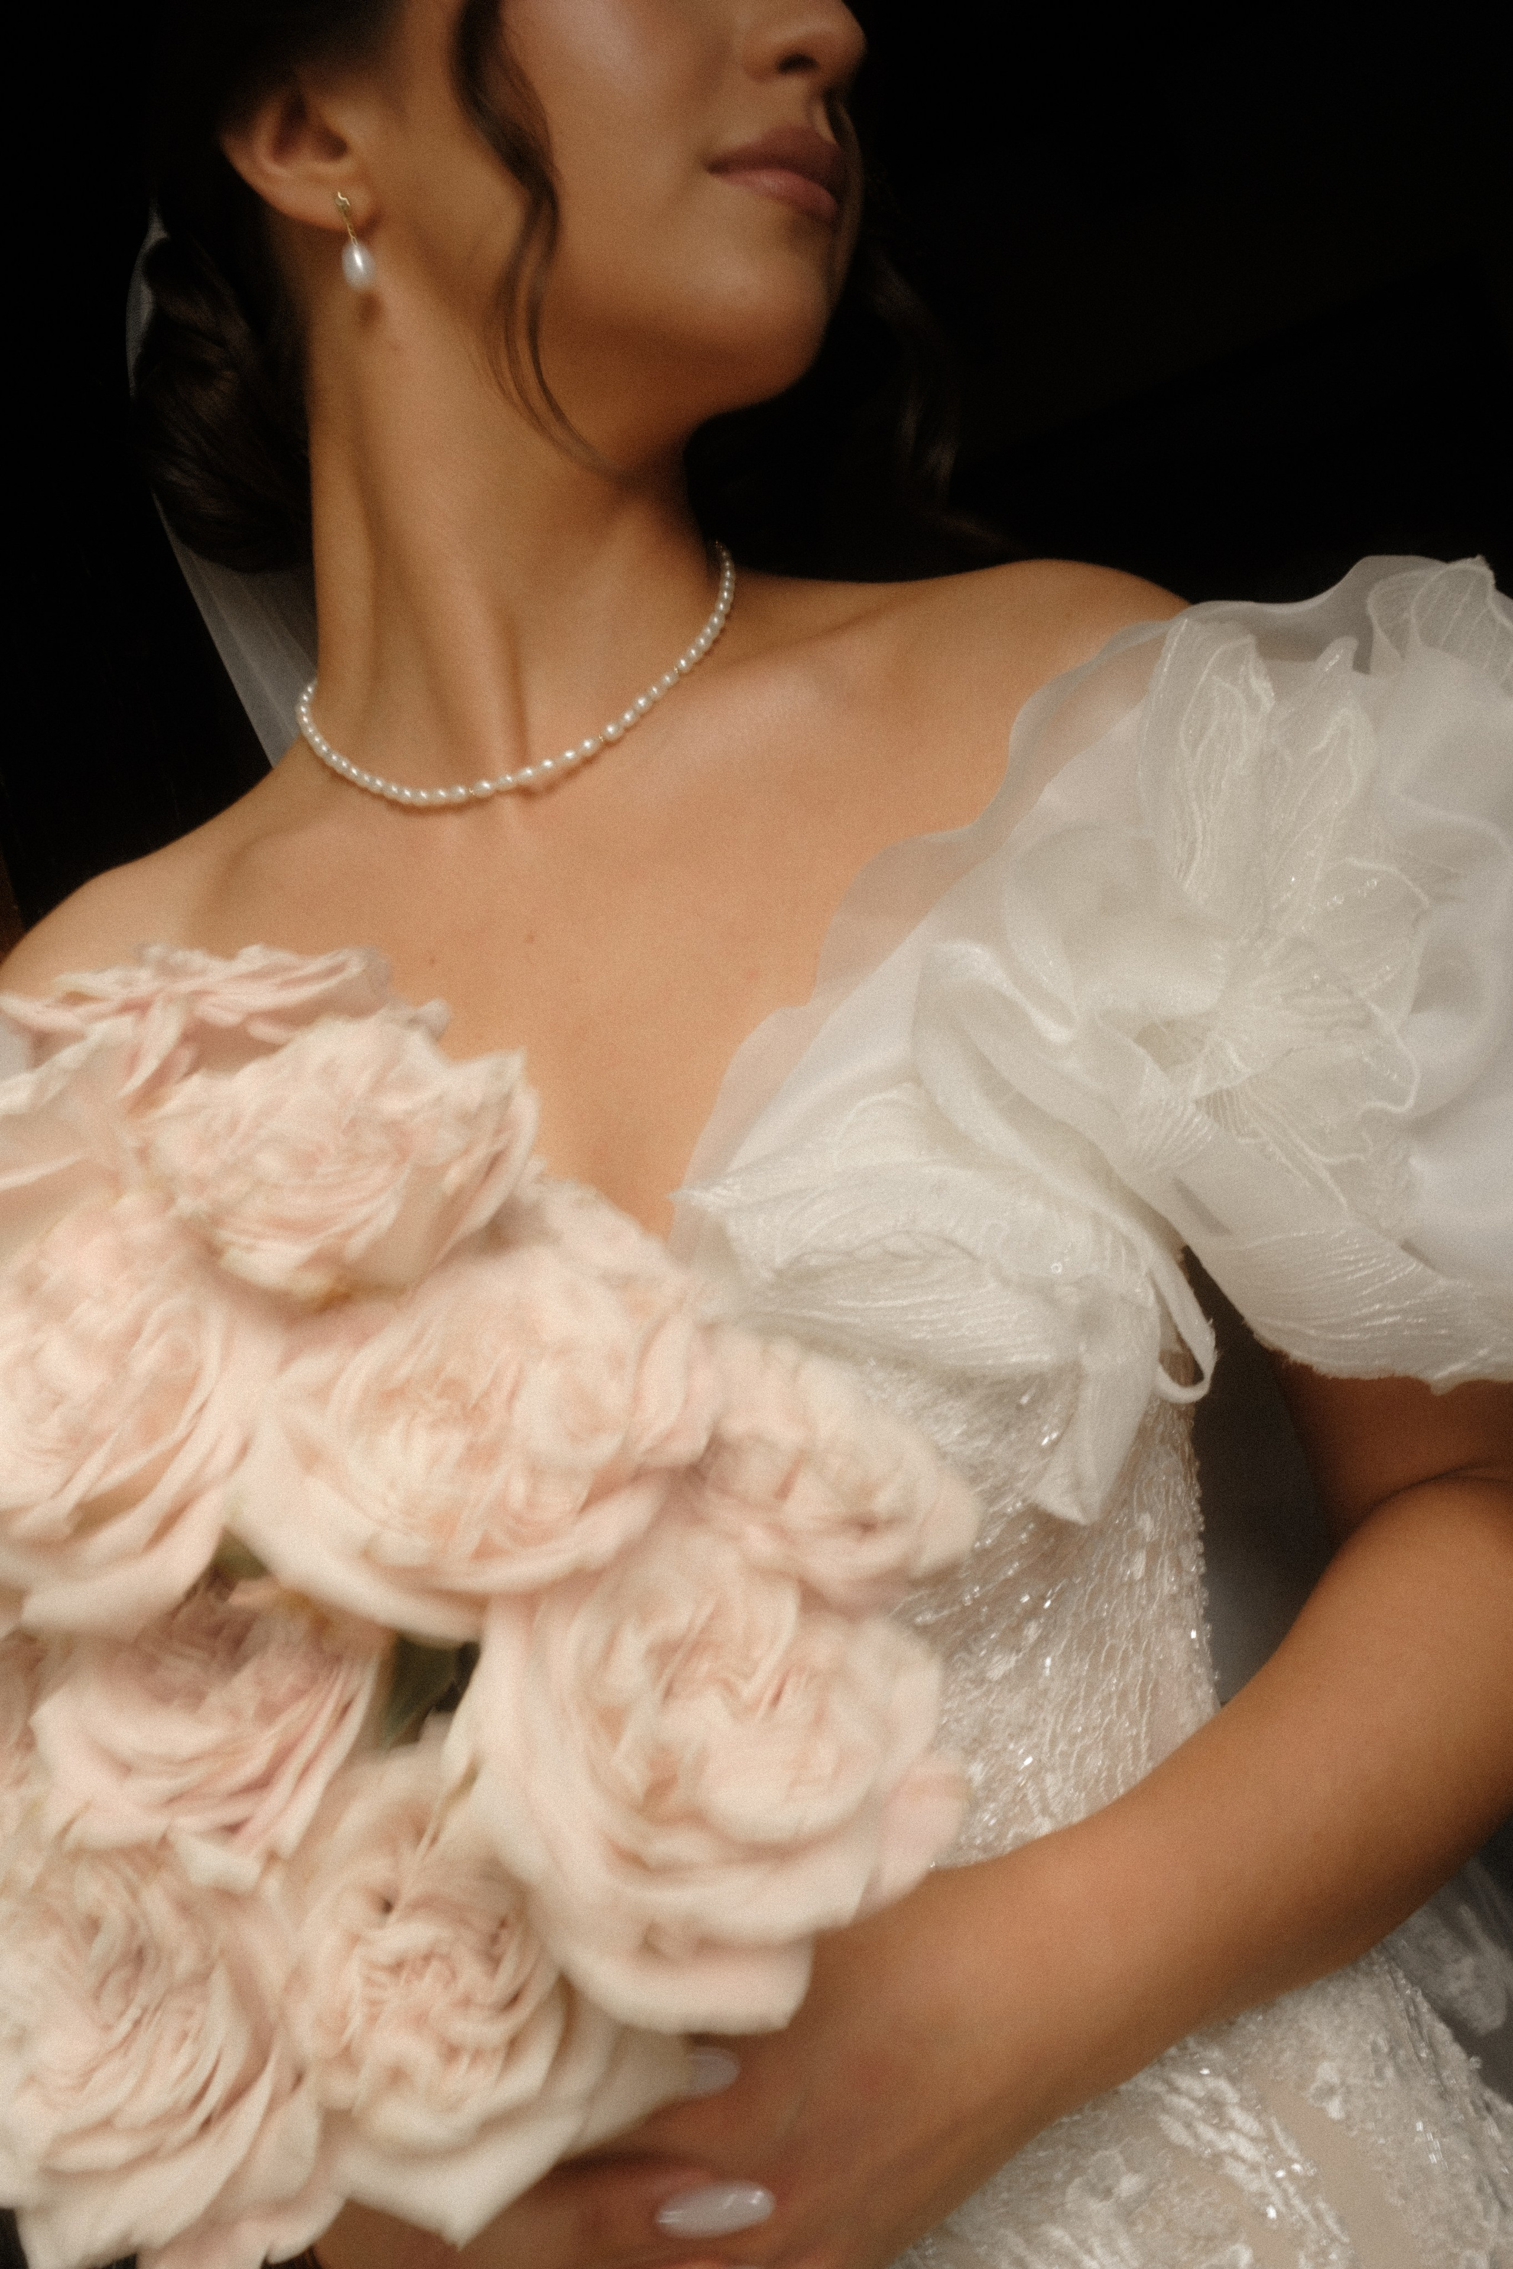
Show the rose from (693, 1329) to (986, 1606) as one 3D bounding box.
[{"bbox_3d":[0.015,0.072,0.475,0.072,0.066,0.055,5,-10,-17],"label":"rose"}]

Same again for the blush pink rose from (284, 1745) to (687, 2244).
[{"bbox_3d":[-0.052,0.167,0.430,0.082,0.094,0.062,1,-27,-2],"label":"blush pink rose"}]

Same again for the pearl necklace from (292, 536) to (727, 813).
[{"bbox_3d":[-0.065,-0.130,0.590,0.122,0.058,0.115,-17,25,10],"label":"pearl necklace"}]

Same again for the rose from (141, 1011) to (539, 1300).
[{"bbox_3d":[-0.087,0.005,0.460,0.078,0.070,0.052,-2,-37,6],"label":"rose"}]

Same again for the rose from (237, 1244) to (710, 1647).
[{"bbox_3d":[-0.057,0.060,0.445,0.095,0.086,0.065,2,-22,-6],"label":"rose"}]

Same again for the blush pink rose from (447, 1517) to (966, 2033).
[{"bbox_3d":[-0.010,0.126,0.435,0.100,0.100,0.065,2,-27,-7],"label":"blush pink rose"}]

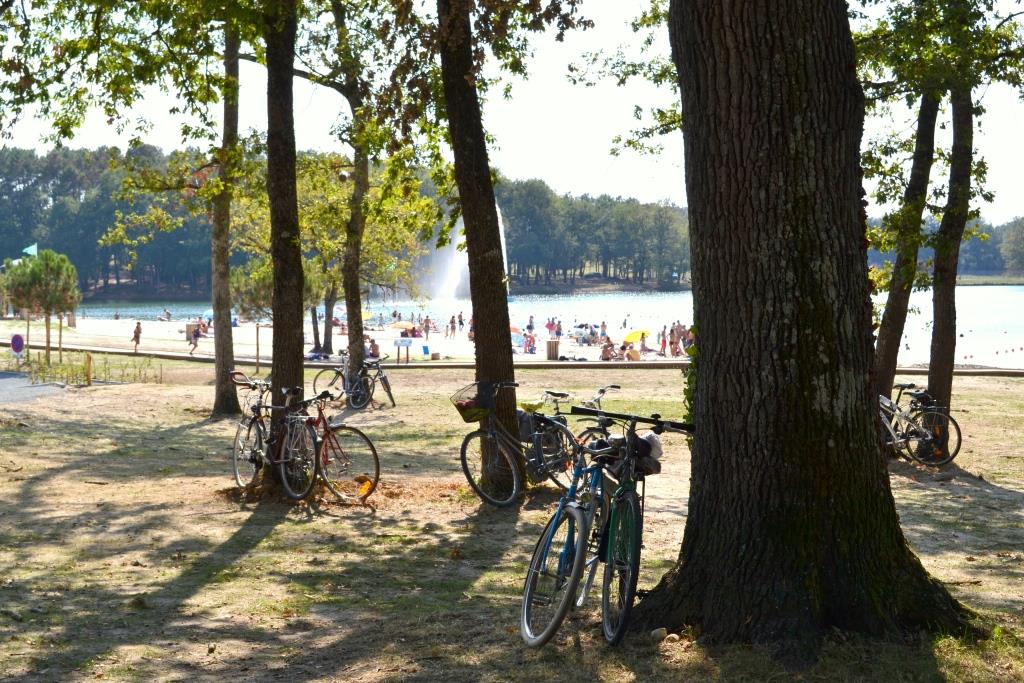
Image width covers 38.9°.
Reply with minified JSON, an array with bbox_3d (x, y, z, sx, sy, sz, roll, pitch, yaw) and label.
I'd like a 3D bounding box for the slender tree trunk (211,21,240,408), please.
[{"bbox_3d":[-5.270,-2.380,26.800,0.520,7.600,0.500,0,3,0],"label":"slender tree trunk"}]

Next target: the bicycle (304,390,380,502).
[{"bbox_3d":[-1.730,0.930,13.550,0.600,1.010,1.720,-2,3,-29],"label":"bicycle"}]

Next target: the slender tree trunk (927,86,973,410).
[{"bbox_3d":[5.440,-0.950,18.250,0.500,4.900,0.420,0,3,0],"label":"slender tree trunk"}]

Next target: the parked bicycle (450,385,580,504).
[{"bbox_3d":[0.080,0.890,13.120,0.630,1.070,1.750,3,4,43],"label":"parked bicycle"}]

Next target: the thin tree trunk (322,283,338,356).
[{"bbox_3d":[-9.400,-1.130,75.000,0.650,3.900,0.520,0,3,0],"label":"thin tree trunk"}]

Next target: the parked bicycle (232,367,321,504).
[{"bbox_3d":[-2.170,0.860,13.200,0.600,1.060,1.720,-2,4,-36],"label":"parked bicycle"}]

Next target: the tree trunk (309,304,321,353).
[{"bbox_3d":[-10.200,-0.660,75.000,0.500,2.700,0.420,0,3,0],"label":"tree trunk"}]

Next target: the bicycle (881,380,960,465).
[{"bbox_3d":[4.660,1.020,17.870,1.740,1.040,0.600,0,3,3],"label":"bicycle"}]

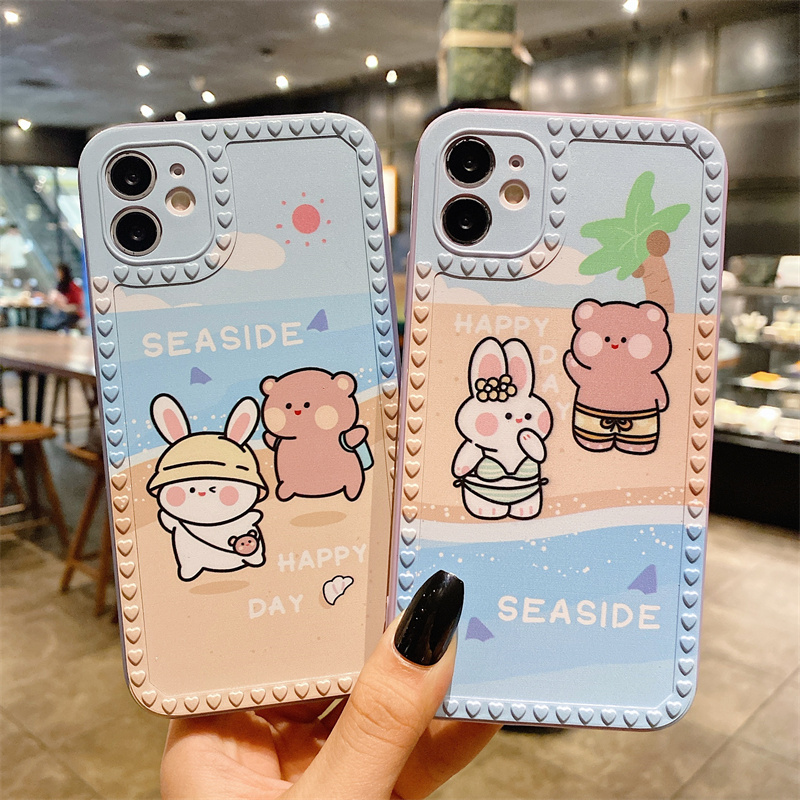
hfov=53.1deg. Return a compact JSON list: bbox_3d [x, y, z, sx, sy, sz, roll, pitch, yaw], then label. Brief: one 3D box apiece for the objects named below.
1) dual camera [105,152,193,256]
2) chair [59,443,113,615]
[{"bbox_3d":[-0.065,-0.052,0.211,0.024,0.028,0.004,-5,0,-5],"label":"dual camera"},{"bbox_3d":[-0.887,0.409,2.639,0.360,0.475,0.360,9,12,44],"label":"chair"}]

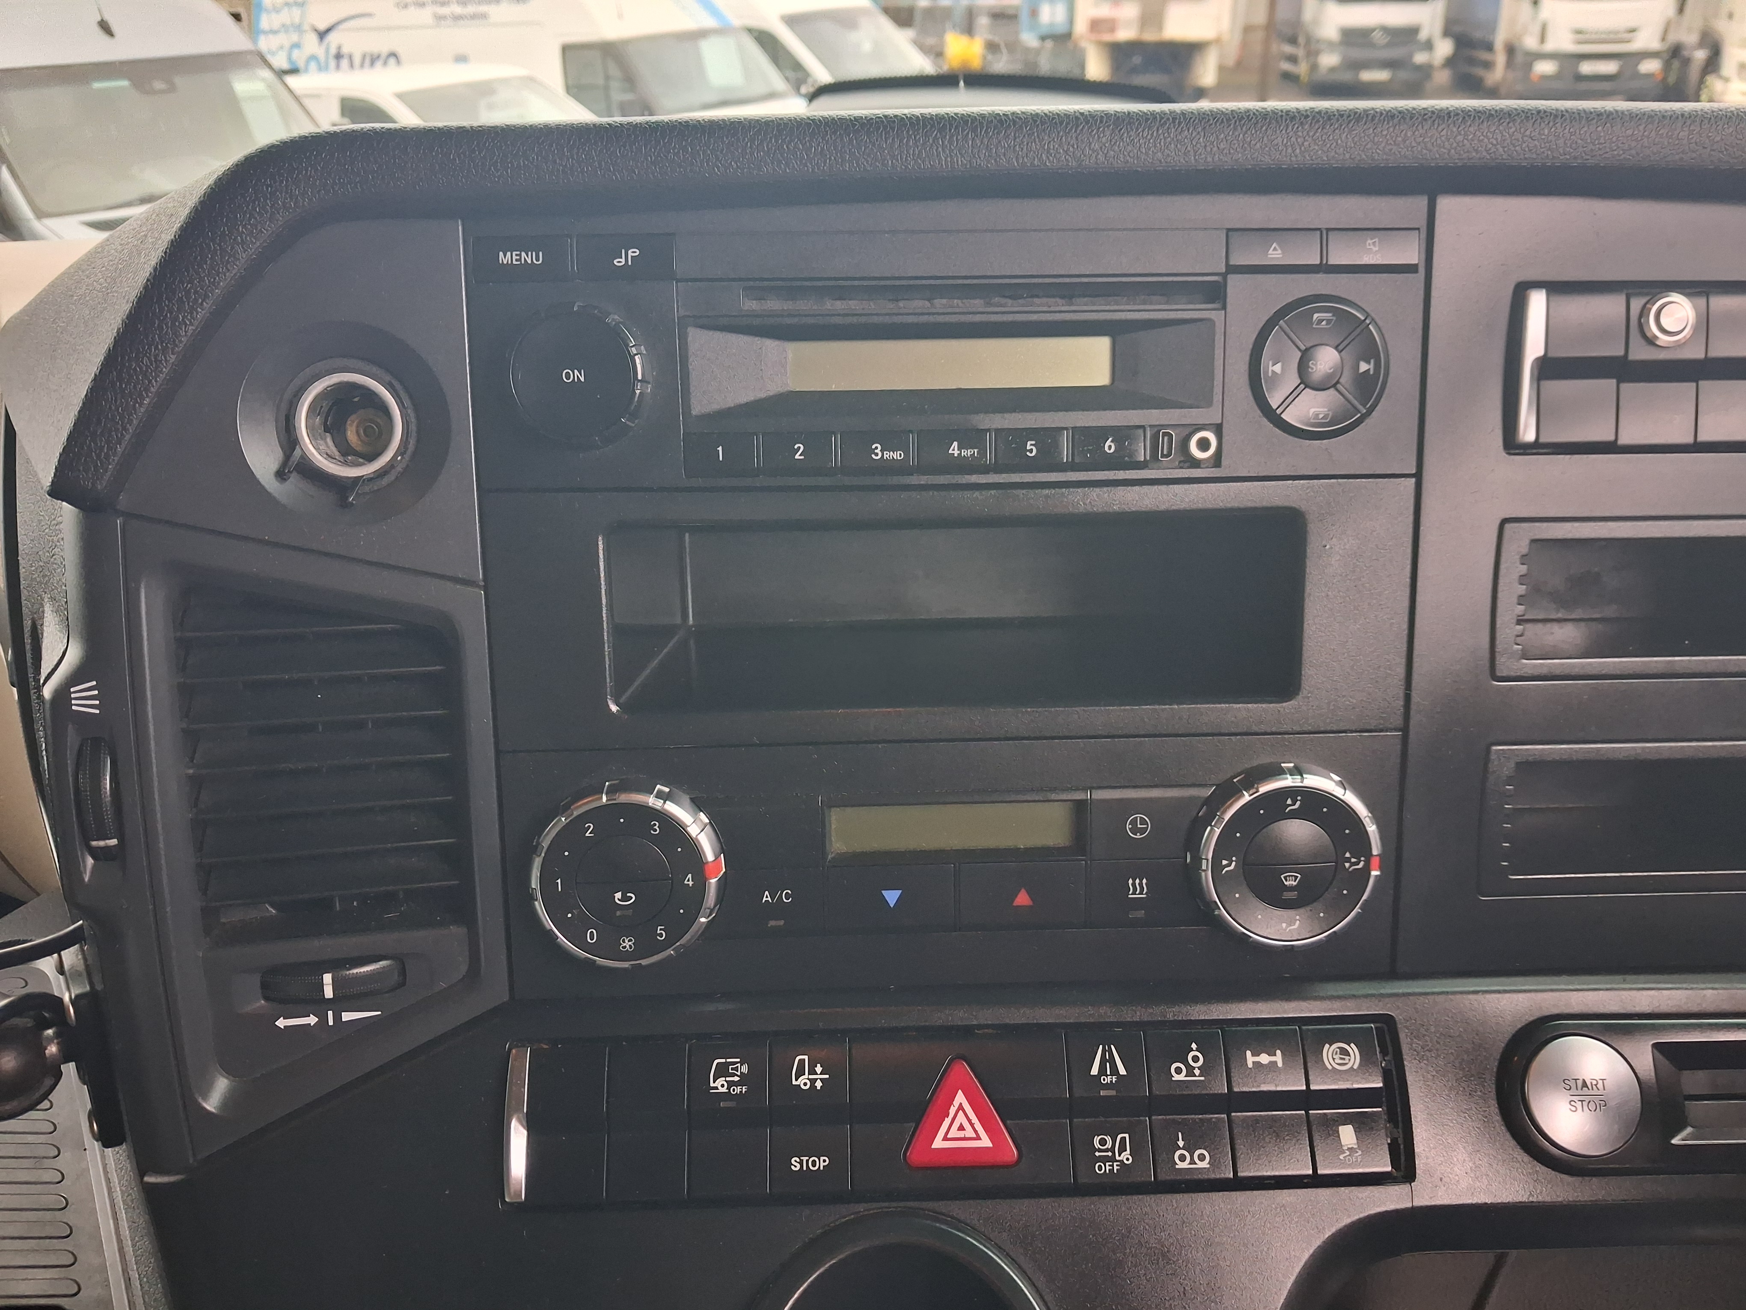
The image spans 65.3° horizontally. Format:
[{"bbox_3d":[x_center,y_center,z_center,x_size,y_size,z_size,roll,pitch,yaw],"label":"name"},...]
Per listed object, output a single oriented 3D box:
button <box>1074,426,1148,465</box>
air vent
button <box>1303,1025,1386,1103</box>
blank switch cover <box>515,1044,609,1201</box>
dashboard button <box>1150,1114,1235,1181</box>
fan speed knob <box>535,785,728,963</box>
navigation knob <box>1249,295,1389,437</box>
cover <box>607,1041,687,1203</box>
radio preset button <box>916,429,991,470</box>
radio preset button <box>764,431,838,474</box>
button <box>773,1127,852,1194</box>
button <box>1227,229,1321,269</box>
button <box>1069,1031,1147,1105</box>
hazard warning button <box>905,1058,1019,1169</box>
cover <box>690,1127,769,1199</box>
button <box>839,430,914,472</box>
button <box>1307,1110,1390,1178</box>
[{"bbox_3d":[0.061,-0.054,0.354,0.019,0.010,0.007,-1,9,-2],"label":"button"},{"bbox_3d":[-0.148,0.027,0.372,0.070,0.091,0.025,-3,9,-12],"label":"air vent"},{"bbox_3d":[0.126,0.110,0.368,0.021,0.019,0.008,-1,-15,-1],"label":"button"},{"bbox_3d":[-0.081,0.124,0.361,0.021,0.039,0.010,-1,-14,-3],"label":"blank switch cover"},{"bbox_3d":[0.084,0.130,0.362,0.021,0.016,0.008,-1,-15,-1],"label":"dashboard button"},{"bbox_3d":[-0.063,0.057,0.355,0.047,0.047,0.014,-1,8,-2],"label":"fan speed knob"},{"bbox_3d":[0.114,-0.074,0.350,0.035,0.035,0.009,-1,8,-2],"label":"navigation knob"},{"bbox_3d":[-0.060,0.125,0.368,0.021,0.040,0.012,-1,-15,-3],"label":"cover"},{"bbox_3d":[0.021,-0.053,0.353,0.019,0.010,0.007,-1,9,-2],"label":"radio preset button"},{"bbox_3d":[-0.018,-0.053,0.353,0.019,0.010,0.008,-1,8,-2],"label":"radio preset button"},{"bbox_3d":[-0.017,0.136,0.367,0.021,0.017,0.011,-1,-15,-3],"label":"button"},{"bbox_3d":[0.102,-0.103,0.350,0.024,0.010,0.008,-1,8,-2],"label":"button"},{"bbox_3d":[0.064,0.114,0.377,0.021,0.019,0.011,-1,-15,-3],"label":"button"},{"bbox_3d":[0.023,0.122,0.363,0.030,0.027,0.010,-1,-14,-3],"label":"hazard warning button"},{"bbox_3d":[-0.038,0.134,0.360,0.021,0.016,0.010,-1,-14,-3],"label":"cover"},{"bbox_3d":[0.001,-0.053,0.352,0.019,0.010,0.007,-1,9,-2],"label":"button"},{"bbox_3d":[0.127,0.131,0.369,0.021,0.016,0.010,-1,-14,-3],"label":"button"}]

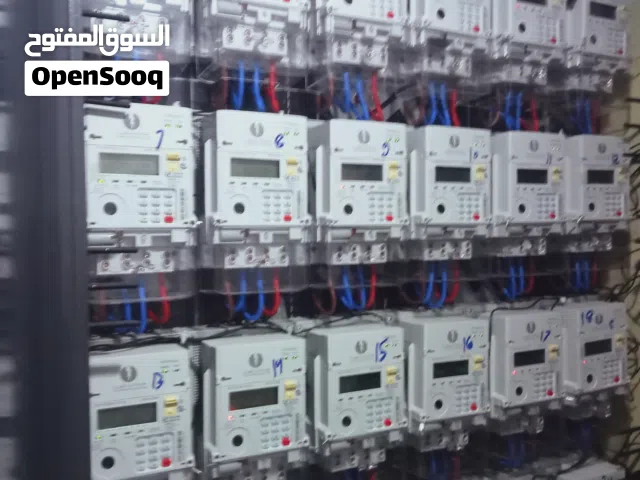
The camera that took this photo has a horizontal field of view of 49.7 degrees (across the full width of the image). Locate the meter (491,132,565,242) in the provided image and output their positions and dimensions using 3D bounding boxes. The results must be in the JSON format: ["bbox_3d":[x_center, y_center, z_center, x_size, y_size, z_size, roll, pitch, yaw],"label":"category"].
[{"bbox_3d":[0.324,-0.085,1.100,0.130,0.171,0.064,-1,2,-29],"label":"meter"}]

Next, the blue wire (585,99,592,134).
[{"bbox_3d":[0.446,-0.205,1.148,0.009,0.059,0.011,-1,2,-29],"label":"blue wire"}]

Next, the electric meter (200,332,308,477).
[{"bbox_3d":[-0.092,0.232,0.936,0.134,0.195,0.065,-1,3,-29],"label":"electric meter"}]

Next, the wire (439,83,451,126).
[{"bbox_3d":[0.187,-0.204,1.037,0.015,0.073,0.012,-1,2,-29],"label":"wire"}]

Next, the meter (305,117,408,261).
[{"bbox_3d":[0.055,-0.069,1.020,0.134,0.200,0.065,-1,2,-29],"label":"meter"}]

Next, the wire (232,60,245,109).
[{"bbox_3d":[-0.109,-0.207,0.925,0.009,0.067,0.016,-1,2,-28],"label":"wire"}]

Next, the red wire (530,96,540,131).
[{"bbox_3d":[0.340,-0.198,1.089,0.011,0.056,0.012,-1,2,-29],"label":"red wire"}]

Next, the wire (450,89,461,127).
[{"bbox_3d":[0.198,-0.194,1.010,0.009,0.054,0.012,-1,2,-29],"label":"wire"}]

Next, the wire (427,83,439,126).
[{"bbox_3d":[0.180,-0.216,1.102,0.015,0.067,0.018,-2,2,-29],"label":"wire"}]

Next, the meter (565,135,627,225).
[{"bbox_3d":[0.448,-0.092,1.136,0.122,0.150,0.055,-1,2,-29],"label":"meter"}]

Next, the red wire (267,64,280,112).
[{"bbox_3d":[-0.059,-0.192,0.868,0.013,0.062,0.014,-1,2,-29],"label":"red wire"}]

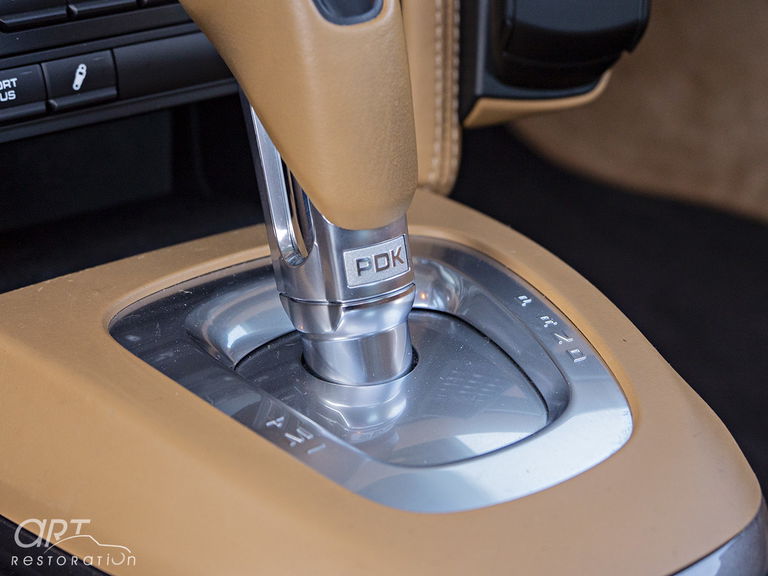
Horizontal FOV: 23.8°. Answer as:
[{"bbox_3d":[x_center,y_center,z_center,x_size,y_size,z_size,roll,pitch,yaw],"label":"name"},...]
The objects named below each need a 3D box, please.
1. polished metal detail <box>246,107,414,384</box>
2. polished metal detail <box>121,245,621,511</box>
[{"bbox_3d":[-0.014,-0.017,0.507,0.032,0.076,0.036,-16,13,-25],"label":"polished metal detail"},{"bbox_3d":[0.000,0.025,0.500,0.116,0.022,0.152,-16,30,-25],"label":"polished metal detail"}]

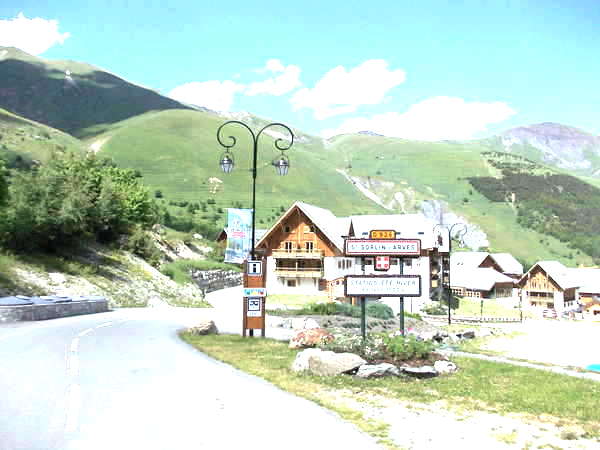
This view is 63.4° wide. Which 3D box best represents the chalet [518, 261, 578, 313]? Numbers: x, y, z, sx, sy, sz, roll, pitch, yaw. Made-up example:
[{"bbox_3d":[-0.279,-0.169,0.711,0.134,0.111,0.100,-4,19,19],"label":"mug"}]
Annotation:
[{"bbox_3d":[48.074,12.115,93.704,8.200,9.500,11.500,-4,-7,40],"label":"chalet"}]

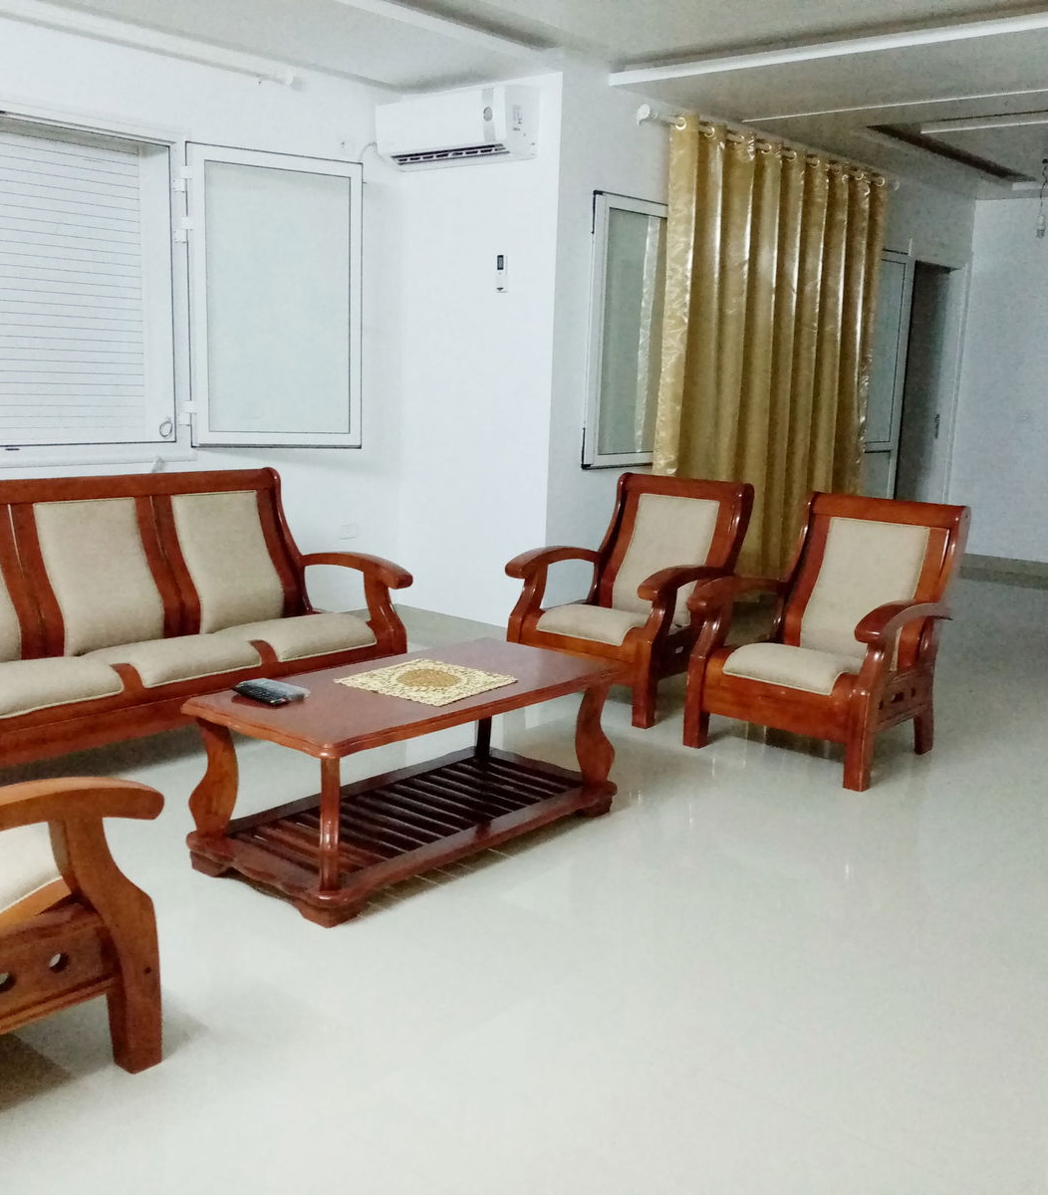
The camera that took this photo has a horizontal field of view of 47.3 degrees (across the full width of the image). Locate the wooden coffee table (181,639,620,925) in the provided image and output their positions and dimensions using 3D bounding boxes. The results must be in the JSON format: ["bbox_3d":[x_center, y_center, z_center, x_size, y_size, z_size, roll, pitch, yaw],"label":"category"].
[{"bbox_3d":[-0.316,0.480,3.516,0.592,0.455,1.168,11,15,39],"label":"wooden coffee table"}]

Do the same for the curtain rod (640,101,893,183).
[{"bbox_3d":[1.437,-2.453,6.647,0.104,0.069,2.738,11,15,39],"label":"curtain rod"}]

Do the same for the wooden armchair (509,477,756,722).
[{"bbox_3d":[0.457,-0.031,5.086,0.748,0.901,0.811,10,14,37],"label":"wooden armchair"}]

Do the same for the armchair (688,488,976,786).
[{"bbox_3d":[1.143,0.114,4.470,0.748,0.901,0.811,11,14,39],"label":"armchair"}]

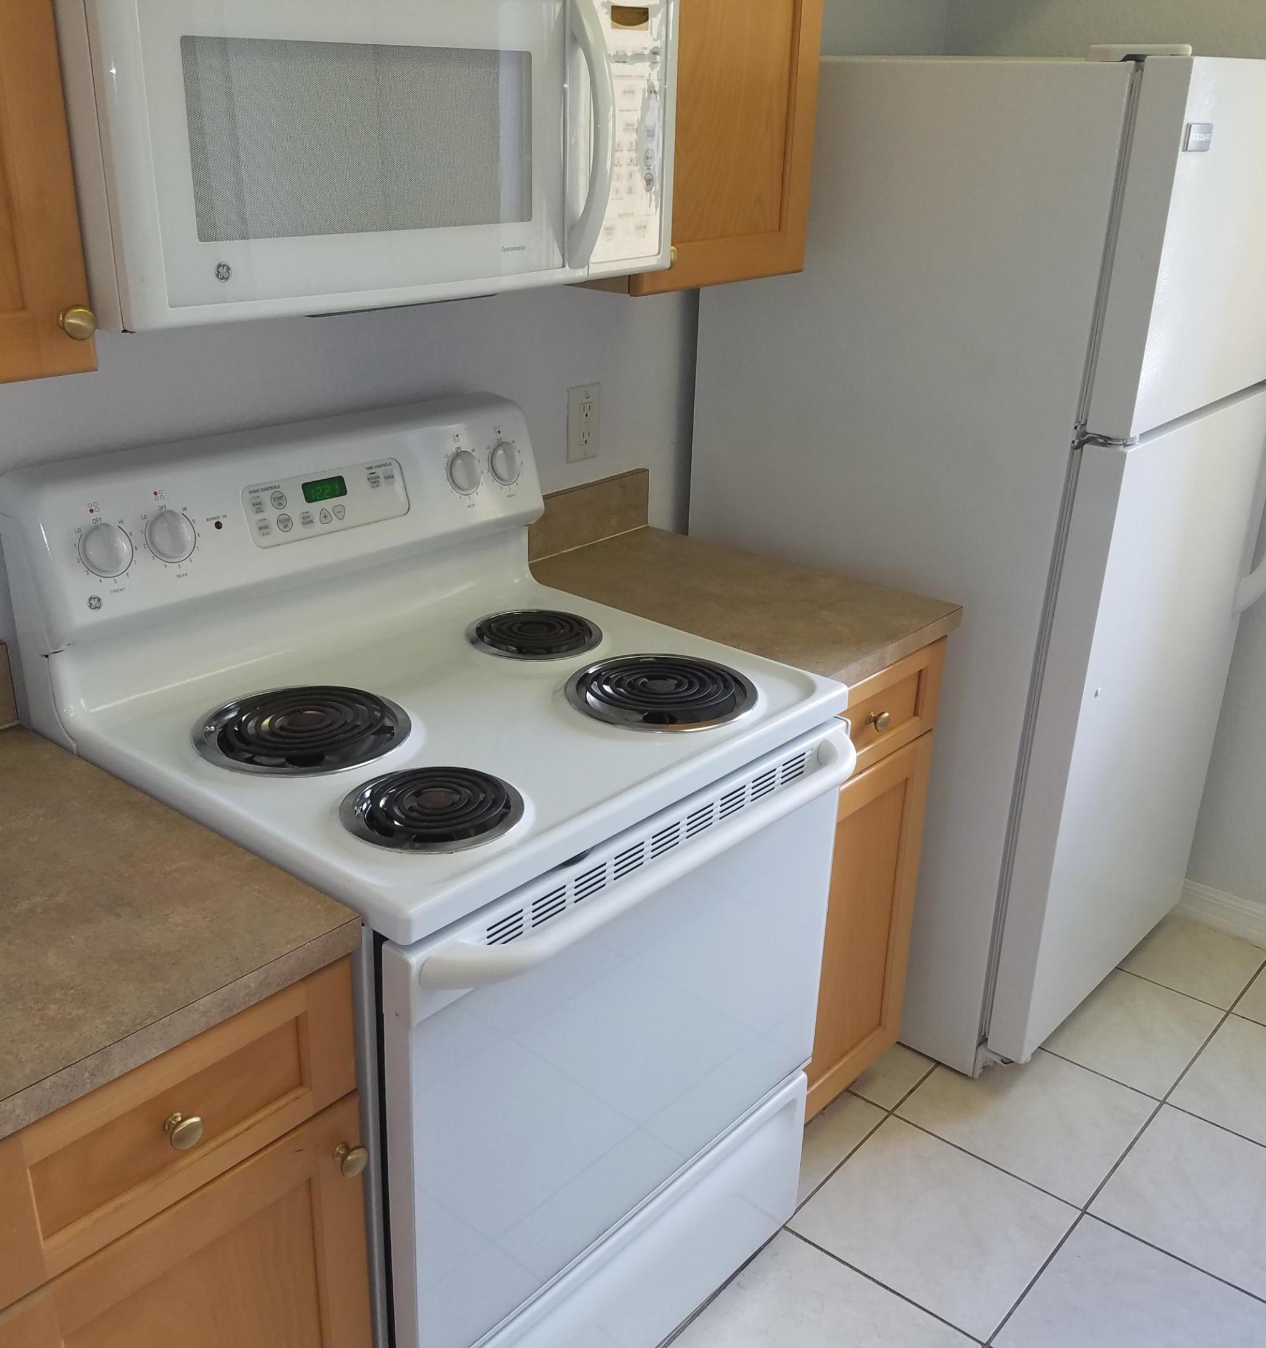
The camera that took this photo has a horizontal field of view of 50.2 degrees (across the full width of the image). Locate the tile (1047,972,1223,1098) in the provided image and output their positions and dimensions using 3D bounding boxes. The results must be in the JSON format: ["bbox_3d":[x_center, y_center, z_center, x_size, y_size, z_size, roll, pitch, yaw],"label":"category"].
[{"bbox_3d":[0.908,0.662,2.587,0.335,0.010,0.335,19,28,36],"label":"tile"}]

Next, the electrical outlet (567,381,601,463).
[{"bbox_3d":[-0.081,-0.410,2.217,0.009,0.121,0.073,19,28,36],"label":"electrical outlet"}]

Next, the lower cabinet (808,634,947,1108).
[{"bbox_3d":[0.108,0.306,2.250,0.639,0.864,0.370,19,28,36],"label":"lower cabinet"}]

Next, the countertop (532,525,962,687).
[{"bbox_3d":[0.129,-0.114,2.090,0.637,0.034,0.391,19,28,36],"label":"countertop"}]

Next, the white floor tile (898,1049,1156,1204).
[{"bbox_3d":[0.690,0.756,2.344,0.335,0.010,0.335,19,28,36],"label":"white floor tile"}]

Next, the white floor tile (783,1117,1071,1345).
[{"bbox_3d":[0.471,0.850,2.102,0.335,0.010,0.335,19,28,36],"label":"white floor tile"}]

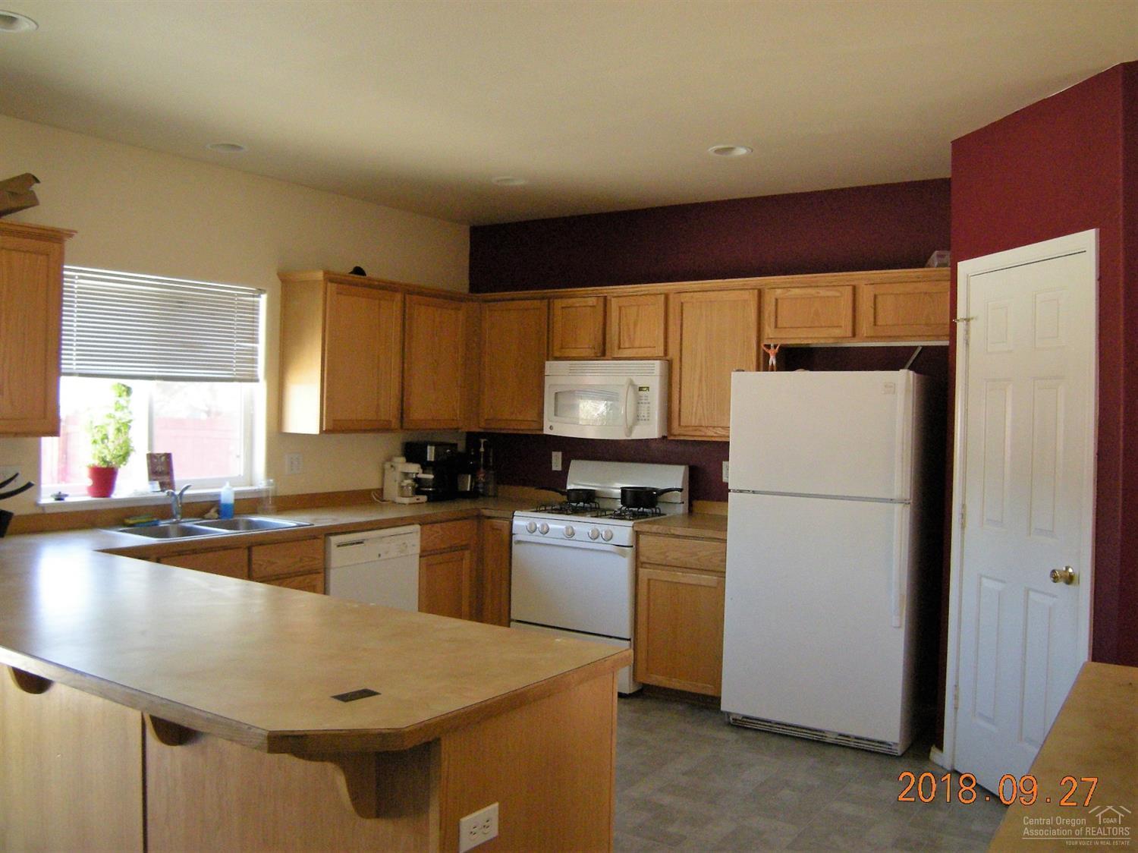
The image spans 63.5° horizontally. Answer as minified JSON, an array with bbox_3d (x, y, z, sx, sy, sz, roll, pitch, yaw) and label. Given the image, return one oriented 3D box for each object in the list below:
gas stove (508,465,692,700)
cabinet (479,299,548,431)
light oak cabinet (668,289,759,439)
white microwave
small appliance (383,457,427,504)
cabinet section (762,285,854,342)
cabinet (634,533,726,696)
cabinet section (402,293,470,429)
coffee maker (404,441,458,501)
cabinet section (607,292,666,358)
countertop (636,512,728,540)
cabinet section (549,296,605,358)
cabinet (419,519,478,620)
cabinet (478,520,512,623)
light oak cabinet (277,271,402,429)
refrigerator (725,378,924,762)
[{"bbox_3d":[0.179,0.793,5.067,0.760,1.165,0.670,2,1,34],"label":"gas stove"},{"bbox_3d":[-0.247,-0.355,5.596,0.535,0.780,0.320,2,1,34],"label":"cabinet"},{"bbox_3d":[0.826,-0.305,4.866,0.512,0.765,0.336,2,2,34],"label":"light oak cabinet"},{"bbox_3d":[0.278,-0.151,5.183,0.757,0.423,0.410,2,1,34],"label":"white microwave"},{"bbox_3d":[-0.934,0.309,5.340,0.210,0.265,0.160,2,2,26],"label":"small appliance"},{"bbox_3d":[1.246,-0.555,4.601,0.474,0.295,0.330,2,2,34],"label":"cabinet section"},{"bbox_3d":[0.726,0.920,4.731,0.523,0.780,0.610,2,1,34],"label":"cabinet"},{"bbox_3d":[-0.897,-0.385,5.442,0.330,0.780,0.583,2,2,34],"label":"cabinet section"},{"bbox_3d":[-0.792,0.272,5.579,0.240,0.335,0.290,3,2,44],"label":"coffee maker"},{"bbox_3d":[0.456,-0.557,5.140,0.381,0.365,0.330,2,2,34],"label":"cabinet section"},{"bbox_3d":[0.732,0.510,4.722,0.523,0.044,0.660,2,1,34],"label":"countertop"},{"bbox_3d":[0.132,-0.570,5.361,0.399,0.365,0.330,2,2,34],"label":"cabinet section"},{"bbox_3d":[-0.914,0.881,5.188,0.610,0.780,0.460,2,1,34],"label":"cabinet"},{"bbox_3d":[-0.234,0.921,5.422,0.302,0.850,0.620,2,2,34],"label":"cabinet"},{"bbox_3d":[-1.211,-0.381,4.978,0.346,0.821,0.599,2,2,34],"label":"light oak cabinet"},{"bbox_3d":[1.241,0.576,4.366,0.791,1.656,0.710,2,2,29],"label":"refrigerator"}]

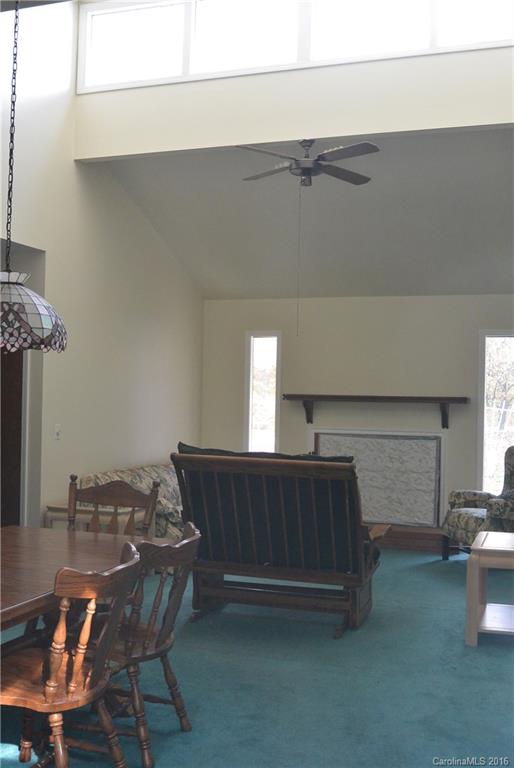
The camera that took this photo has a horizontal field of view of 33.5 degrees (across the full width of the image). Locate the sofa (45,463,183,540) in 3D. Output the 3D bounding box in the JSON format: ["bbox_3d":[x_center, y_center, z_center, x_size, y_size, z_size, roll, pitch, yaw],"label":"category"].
[{"bbox_3d":[-0.679,1.130,7.665,0.850,0.780,2.000,1,-1,19],"label":"sofa"}]

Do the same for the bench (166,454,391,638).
[{"bbox_3d":[0.149,0.993,5.624,1.250,1.040,0.840,1,-1,19],"label":"bench"}]

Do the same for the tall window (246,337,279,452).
[{"bbox_3d":[0.059,0.282,9.002,0.390,1.640,0.100,1,-1,19],"label":"tall window"}]

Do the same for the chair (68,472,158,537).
[{"bbox_3d":[-0.845,0.973,4.162,0.520,1.000,0.540,1,-1,25],"label":"chair"}]

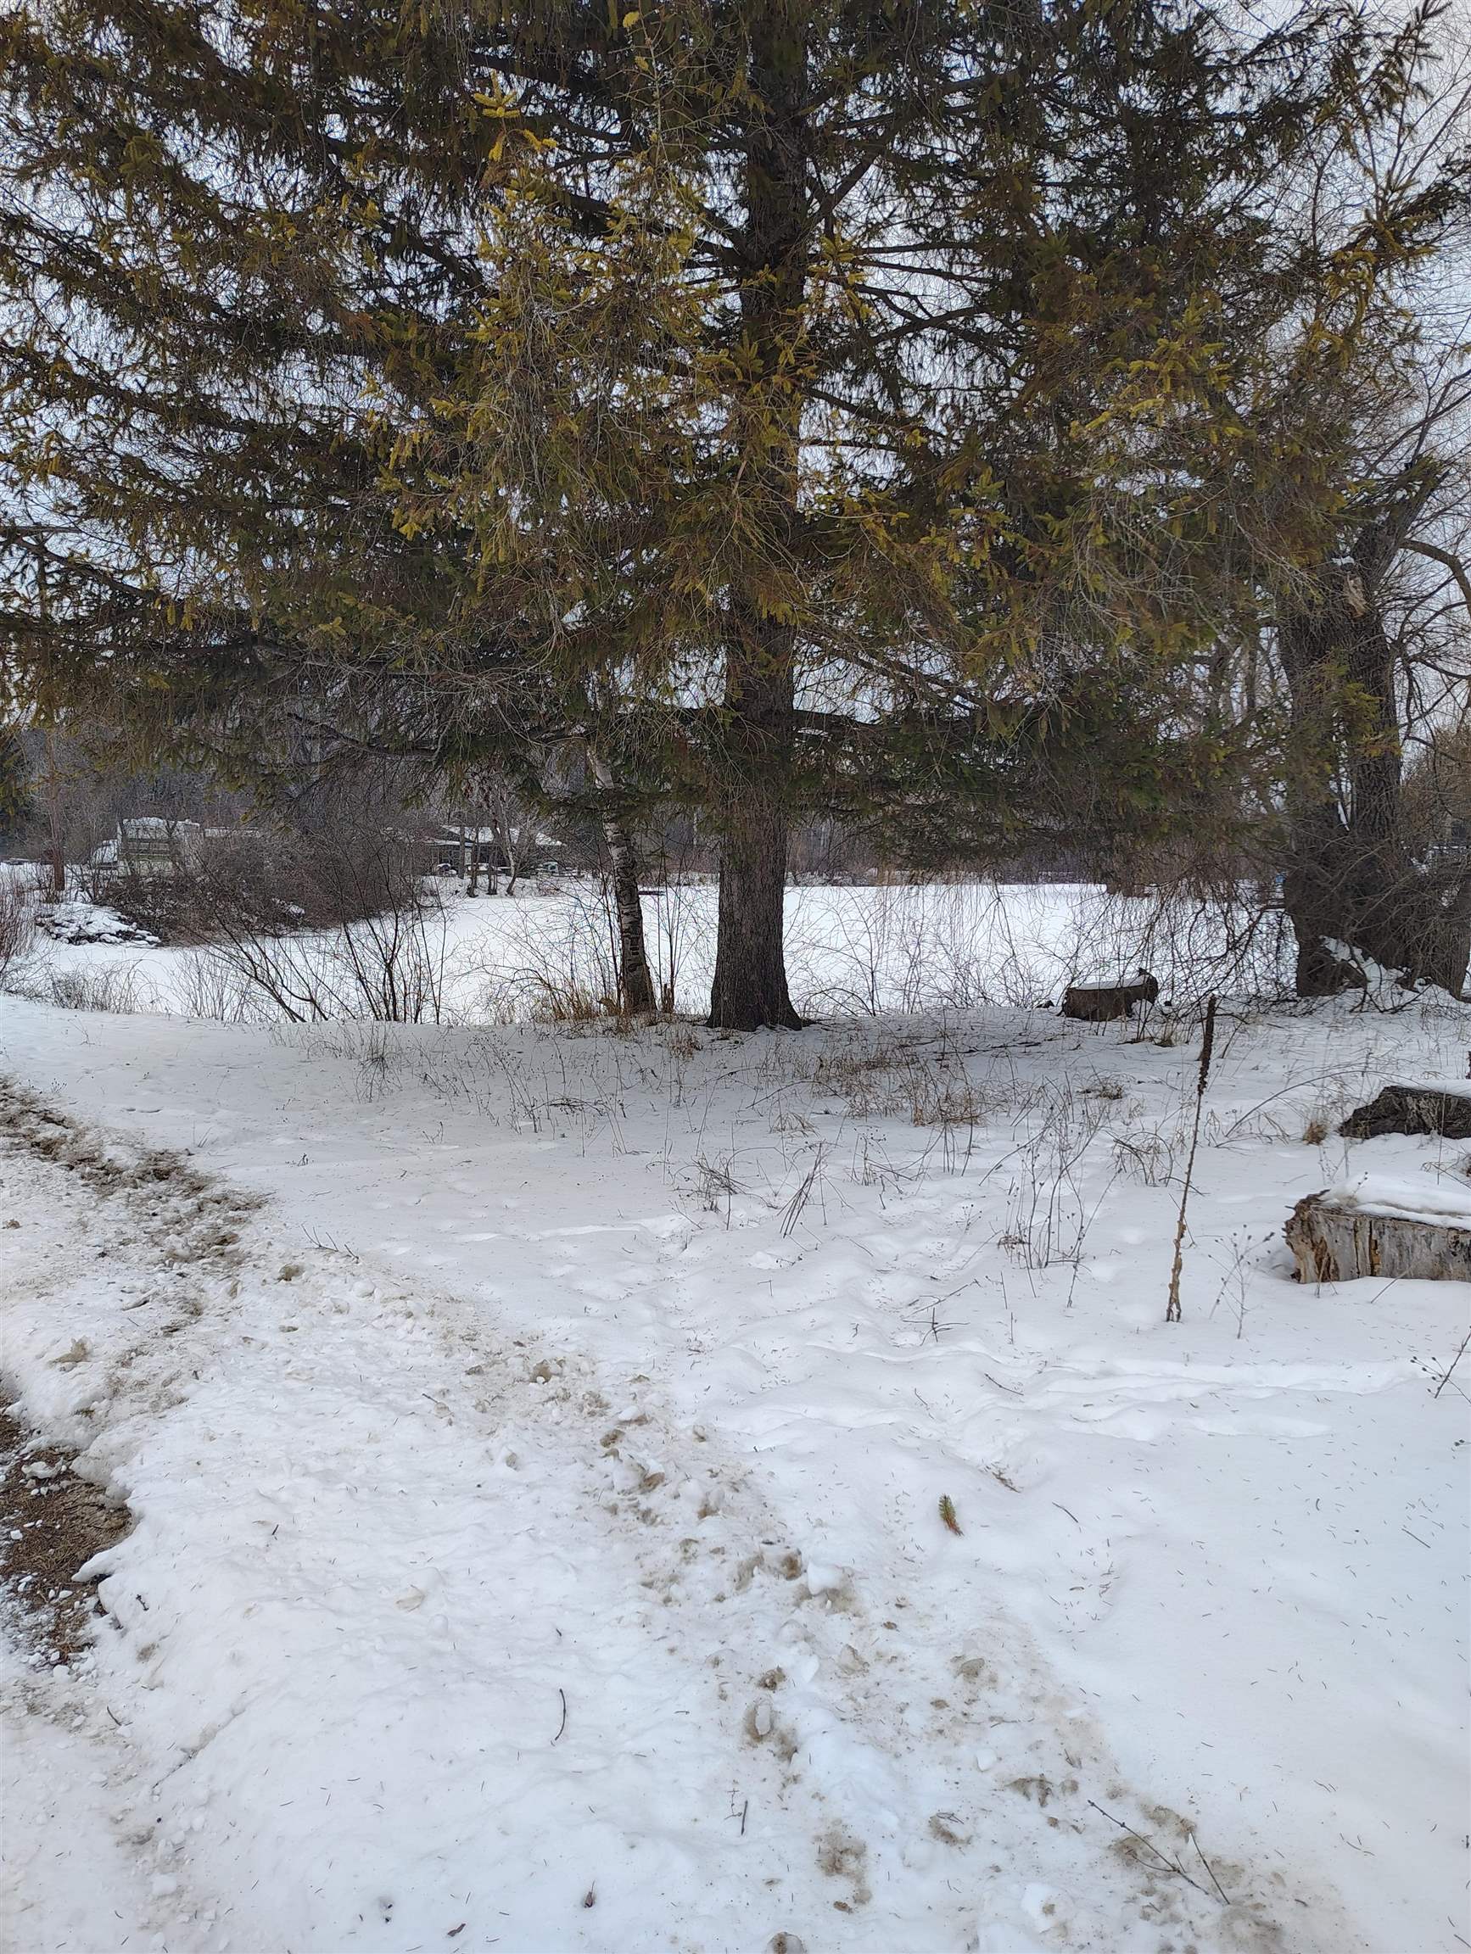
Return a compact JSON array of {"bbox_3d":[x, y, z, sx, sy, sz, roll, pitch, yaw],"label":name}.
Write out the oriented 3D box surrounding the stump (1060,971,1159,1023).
[{"bbox_3d":[3.680,0.210,13.350,0.940,0.430,0.830,0,5,0],"label":"stump"}]

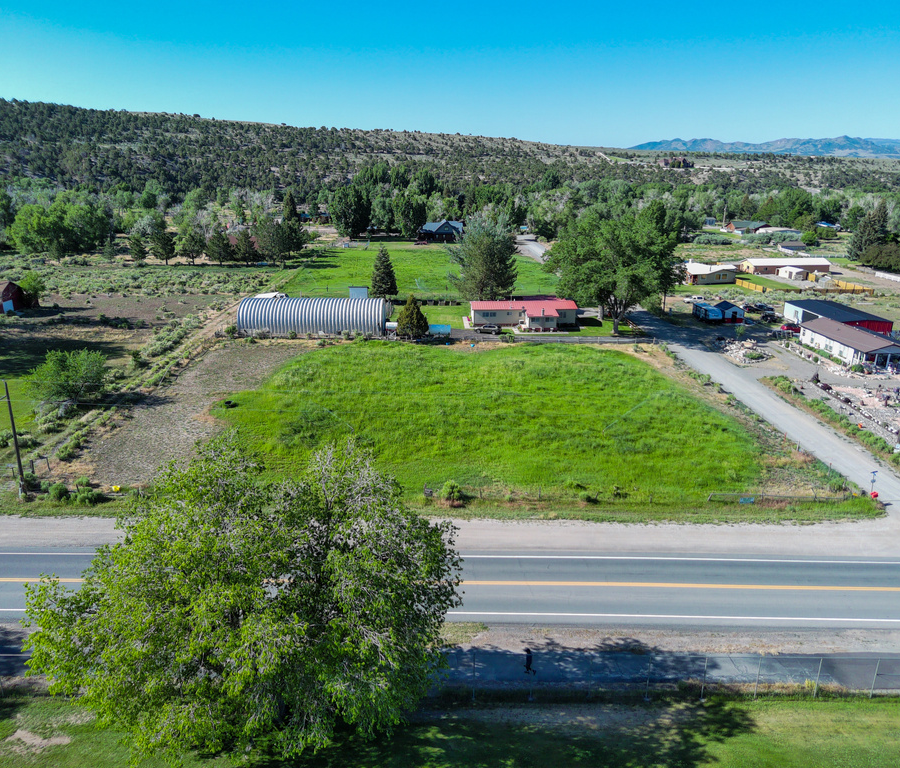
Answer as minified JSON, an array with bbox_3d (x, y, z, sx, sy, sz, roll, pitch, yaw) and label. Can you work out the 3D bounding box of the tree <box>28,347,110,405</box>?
[{"bbox_3d":[-46.057,-1.092,81.708,9.600,6.400,8.800,-9,19,-28],"label":"tree"}]

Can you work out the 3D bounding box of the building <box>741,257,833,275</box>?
[{"bbox_3d":[95.320,-33.690,193.230,23.300,3.800,7.200,-2,18,-7],"label":"building"}]

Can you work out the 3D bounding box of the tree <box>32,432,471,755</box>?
[{"bbox_3d":[-9.700,9.930,32.530,20.000,15.600,18.500,0,18,0],"label":"tree"}]

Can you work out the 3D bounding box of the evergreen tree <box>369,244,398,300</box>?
[{"bbox_3d":[-14.090,-23.790,144.630,5.950,11.550,5.950,0,18,0],"label":"evergreen tree"}]

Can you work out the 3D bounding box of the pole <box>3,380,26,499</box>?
[{"bbox_3d":[-37.680,4.950,58.940,0.320,10.850,0.320,0,18,0],"label":"pole"}]

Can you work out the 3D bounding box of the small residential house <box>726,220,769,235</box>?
[{"bbox_3d":[134.010,-71.150,308.100,15.500,4.800,9.000,0,18,-2],"label":"small residential house"}]

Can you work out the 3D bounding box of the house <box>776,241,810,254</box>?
[{"bbox_3d":[121.234,-49.398,241.232,9.800,3.900,7.200,4,17,11],"label":"house"}]

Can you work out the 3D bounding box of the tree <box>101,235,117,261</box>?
[{"bbox_3d":[-103.650,-41.180,205.380,4.710,7.590,4.710,0,18,0],"label":"tree"}]

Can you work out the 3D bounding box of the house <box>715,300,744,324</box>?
[{"bbox_3d":[53.920,-13.850,131.260,4.050,3.390,4.850,0,18,-1],"label":"house"}]

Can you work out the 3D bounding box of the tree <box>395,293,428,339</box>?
[{"bbox_3d":[-6.272,-11.440,114.067,5.200,7.000,5.200,0,17,0],"label":"tree"}]

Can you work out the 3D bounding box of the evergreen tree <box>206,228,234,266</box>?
[{"bbox_3d":[-66.780,-39.520,196.480,7.910,10.330,7.910,0,18,0],"label":"evergreen tree"}]

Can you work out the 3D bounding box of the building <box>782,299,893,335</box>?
[{"bbox_3d":[69.970,-12.090,123.770,8.900,3.500,18.900,-1,18,-2],"label":"building"}]

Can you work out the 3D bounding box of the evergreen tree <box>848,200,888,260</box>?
[{"bbox_3d":[133.170,-48.300,213.770,12.570,18.080,12.570,0,18,0],"label":"evergreen tree"}]

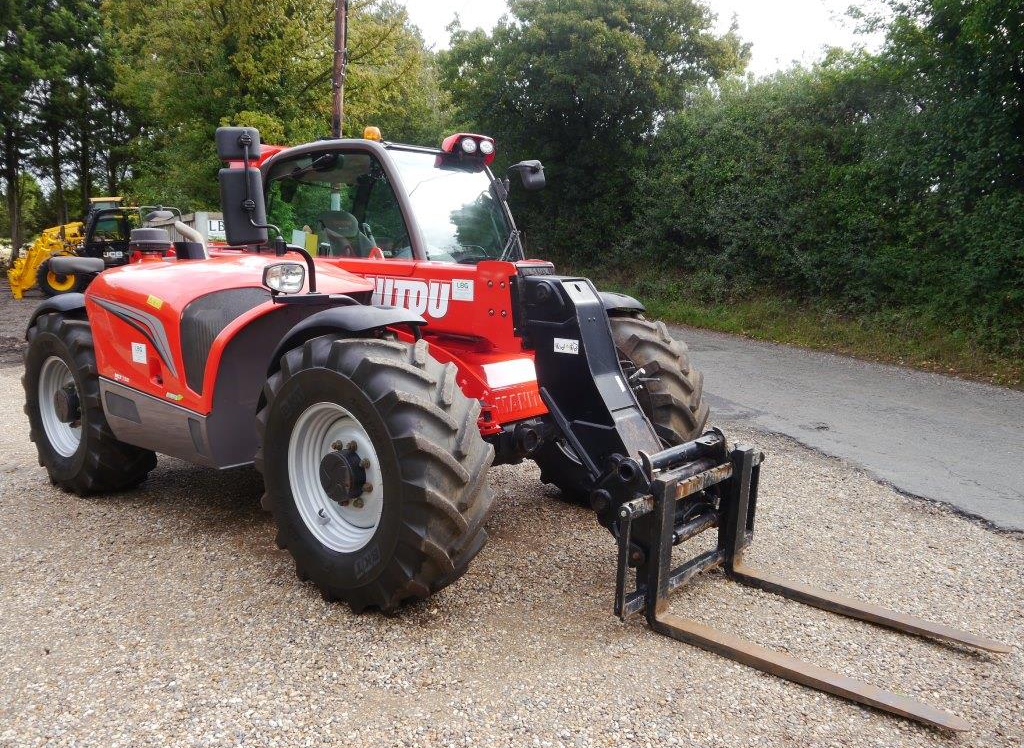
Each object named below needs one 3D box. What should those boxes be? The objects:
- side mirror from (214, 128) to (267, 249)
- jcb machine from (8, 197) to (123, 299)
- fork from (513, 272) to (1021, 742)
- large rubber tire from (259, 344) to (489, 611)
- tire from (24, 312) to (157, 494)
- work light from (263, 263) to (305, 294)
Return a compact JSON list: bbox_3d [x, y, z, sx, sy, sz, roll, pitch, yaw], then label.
[{"bbox_3d":[-1.235,-0.856,3.783,0.215,0.540,0.100,-4,9,-22],"label":"side mirror"},{"bbox_3d":[-10.950,-3.270,22.400,4.700,2.550,2.300,-6,10,-33],"label":"jcb machine"},{"bbox_3d":[1.010,0.299,3.610,2.080,1.430,1.250,6,11,39],"label":"fork"},{"bbox_3d":[-0.643,0.407,3.738,1.220,1.210,0.460,6,11,39],"label":"large rubber tire"},{"bbox_3d":[-2.807,0.168,5.530,1.220,1.210,0.460,6,11,39],"label":"tire"},{"bbox_3d":[-1.062,-0.445,3.857,0.100,0.150,0.190,6,11,39],"label":"work light"}]

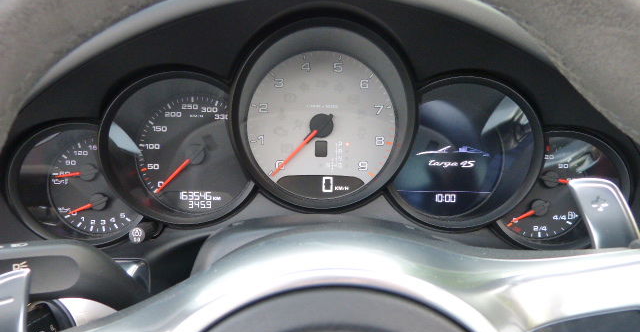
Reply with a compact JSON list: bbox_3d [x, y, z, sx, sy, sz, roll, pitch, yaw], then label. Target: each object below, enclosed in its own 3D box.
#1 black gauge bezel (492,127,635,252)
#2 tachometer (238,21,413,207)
[{"bbox_3d":[0.177,0.018,0.425,0.091,0.091,0.034,1,-3,-1],"label":"black gauge bezel"},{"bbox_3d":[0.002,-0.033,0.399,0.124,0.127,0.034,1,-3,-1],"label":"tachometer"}]

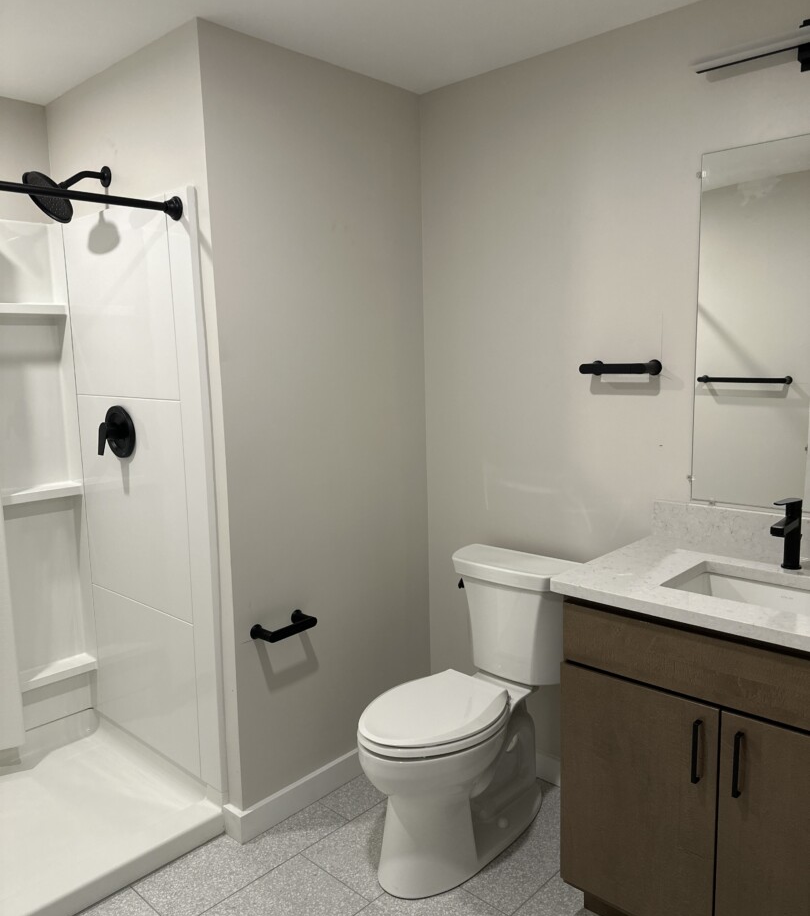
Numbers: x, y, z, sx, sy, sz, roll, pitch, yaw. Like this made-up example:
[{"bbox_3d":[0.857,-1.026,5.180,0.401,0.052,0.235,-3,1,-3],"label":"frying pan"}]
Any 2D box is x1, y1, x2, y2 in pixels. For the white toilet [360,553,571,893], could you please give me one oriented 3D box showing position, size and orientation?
[{"bbox_3d":[0.174,0.750,2.242,0.466,0.783,0.765,6,11,43],"label":"white toilet"}]

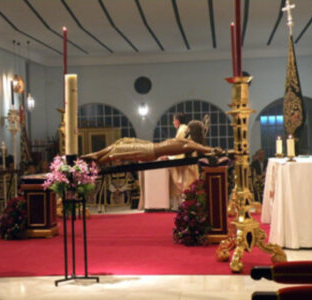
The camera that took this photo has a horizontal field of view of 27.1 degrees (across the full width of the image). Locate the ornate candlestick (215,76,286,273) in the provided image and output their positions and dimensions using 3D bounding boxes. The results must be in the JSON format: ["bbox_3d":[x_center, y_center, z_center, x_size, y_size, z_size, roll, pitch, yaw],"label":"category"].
[{"bbox_3d":[0.861,0.216,6.120,0.640,1.760,0.600,-1,0,7],"label":"ornate candlestick"}]

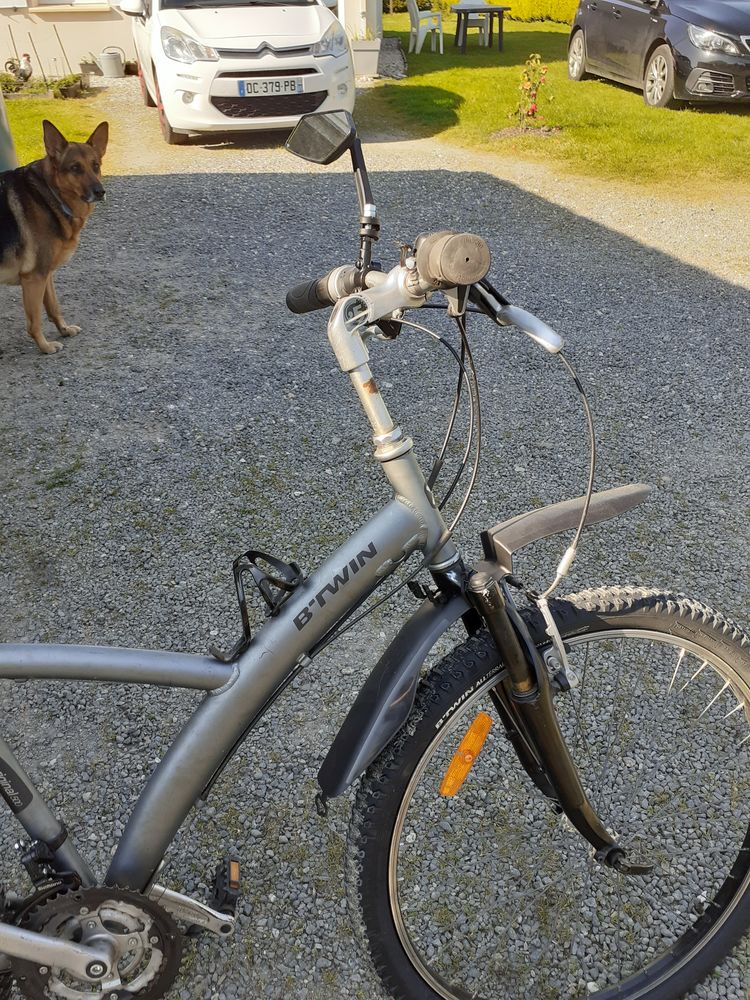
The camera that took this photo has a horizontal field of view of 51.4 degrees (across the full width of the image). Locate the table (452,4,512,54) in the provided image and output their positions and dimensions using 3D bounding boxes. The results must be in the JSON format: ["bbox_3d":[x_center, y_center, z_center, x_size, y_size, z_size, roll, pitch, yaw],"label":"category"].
[{"bbox_3d":[2.041,-9.270,15.354,0.980,0.720,1.400,-1,34,-1],"label":"table"}]

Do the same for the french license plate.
[{"bbox_3d":[-0.829,-3.314,6.263,0.520,0.110,0.020,-10,35,-15],"label":"french license plate"}]

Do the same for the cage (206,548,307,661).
[{"bbox_3d":[-0.146,0.112,0.877,0.140,0.084,0.076,-43,17,3],"label":"cage"}]

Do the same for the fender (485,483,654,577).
[{"bbox_3d":[0.241,0.028,0.942,0.218,0.053,0.072,-15,15,-13],"label":"fender"}]

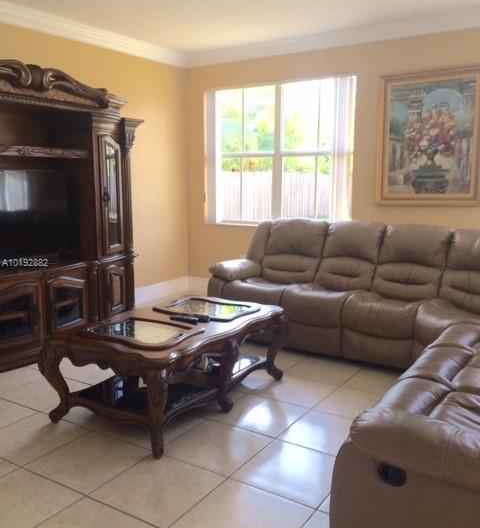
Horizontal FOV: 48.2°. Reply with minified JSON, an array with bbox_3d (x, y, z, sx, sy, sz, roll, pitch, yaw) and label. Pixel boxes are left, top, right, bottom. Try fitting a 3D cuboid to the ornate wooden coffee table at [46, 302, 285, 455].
[{"bbox_3d":[-0.397,0.614,3.384,0.862,0.482,1.370,5,10,33],"label":"ornate wooden coffee table"}]

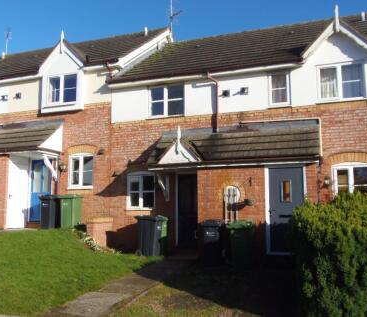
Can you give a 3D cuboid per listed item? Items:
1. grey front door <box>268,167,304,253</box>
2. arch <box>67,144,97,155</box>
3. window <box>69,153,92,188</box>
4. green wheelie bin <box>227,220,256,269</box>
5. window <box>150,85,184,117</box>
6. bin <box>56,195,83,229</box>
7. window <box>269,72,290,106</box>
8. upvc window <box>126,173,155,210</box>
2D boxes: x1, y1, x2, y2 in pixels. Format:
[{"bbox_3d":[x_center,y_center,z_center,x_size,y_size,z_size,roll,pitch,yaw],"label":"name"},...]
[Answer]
[{"bbox_3d":[2.408,1.199,8.527,0.925,2.006,0.100,-3,-8,18],"label":"grey front door"},{"bbox_3d":[-3.151,-0.255,11.488,1.023,0.260,0.110,-3,-8,18],"label":"arch"},{"bbox_3d":[-3.176,0.412,11.460,0.903,1.101,0.100,-3,-8,18],"label":"window"},{"bbox_3d":[1.314,1.923,8.270,0.550,1.030,0.660,-2,-8,12],"label":"green wheelie bin"},{"bbox_3d":[-0.485,-1.668,10.823,1.116,0.900,0.100,-3,-8,18],"label":"window"},{"bbox_3d":[-3.389,1.566,10.949,0.550,1.030,0.660,-3,-8,16],"label":"bin"},{"bbox_3d":[2.609,-1.840,9.928,0.599,0.927,0.100,-3,-8,18],"label":"window"},{"bbox_3d":[-1.228,0.961,10.739,0.895,1.097,0.100,-3,-8,18],"label":"upvc window"}]

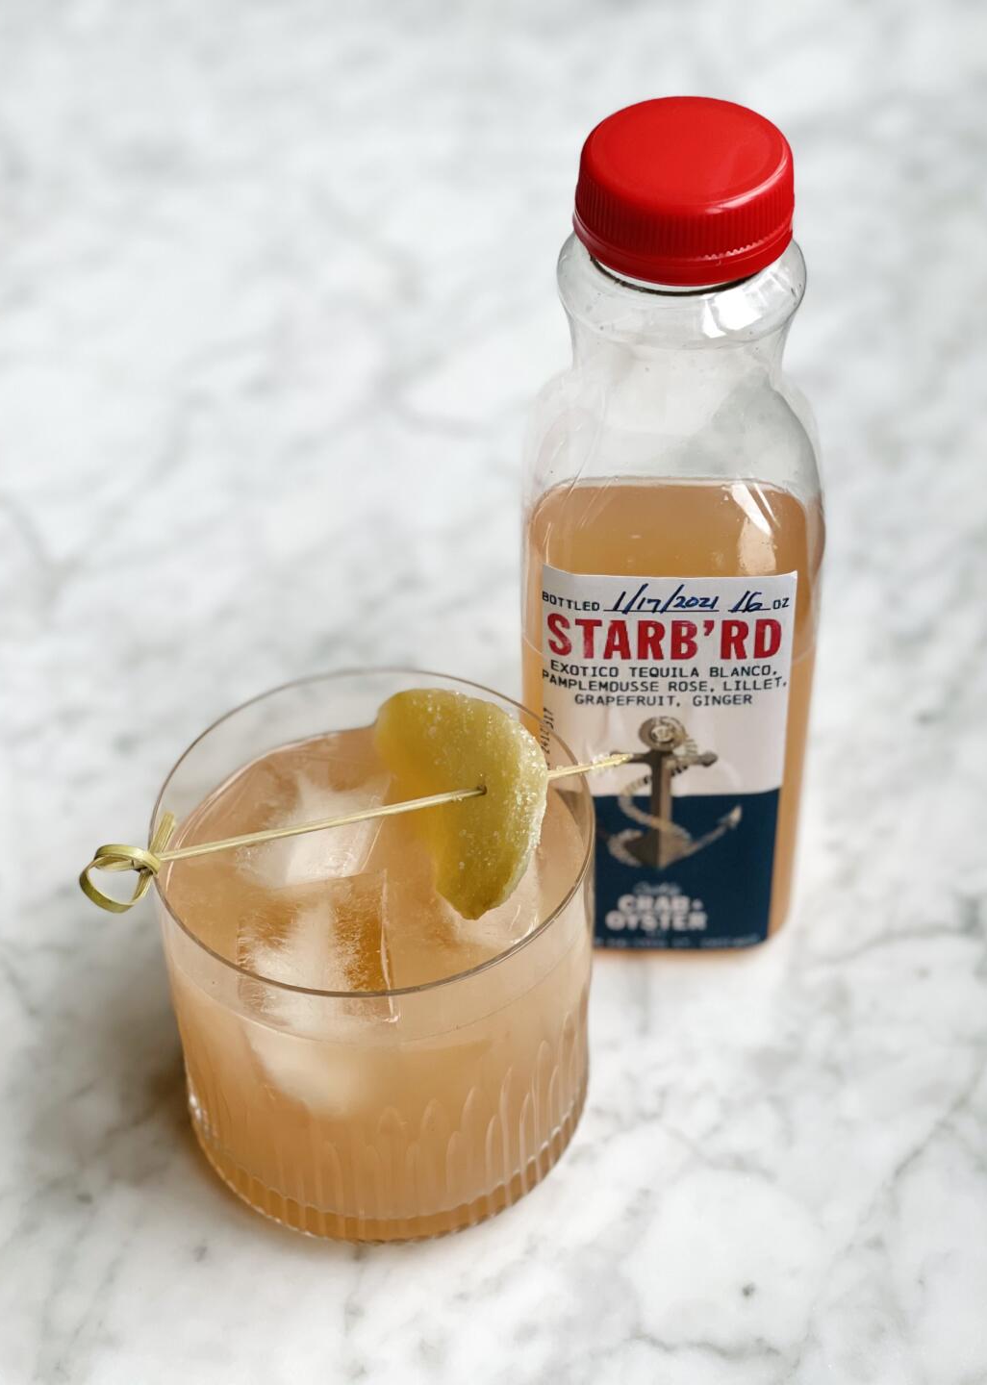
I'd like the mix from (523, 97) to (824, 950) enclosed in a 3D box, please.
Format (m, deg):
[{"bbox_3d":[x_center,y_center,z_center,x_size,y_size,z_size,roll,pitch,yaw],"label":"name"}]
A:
[{"bbox_3d":[0.037,-0.029,0.545,0.061,0.192,0.061,-1,43,0],"label":"mix"}]

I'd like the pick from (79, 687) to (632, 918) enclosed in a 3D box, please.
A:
[{"bbox_3d":[-0.026,0.024,0.509,0.114,0.030,0.040,-12,44,-12],"label":"pick"}]

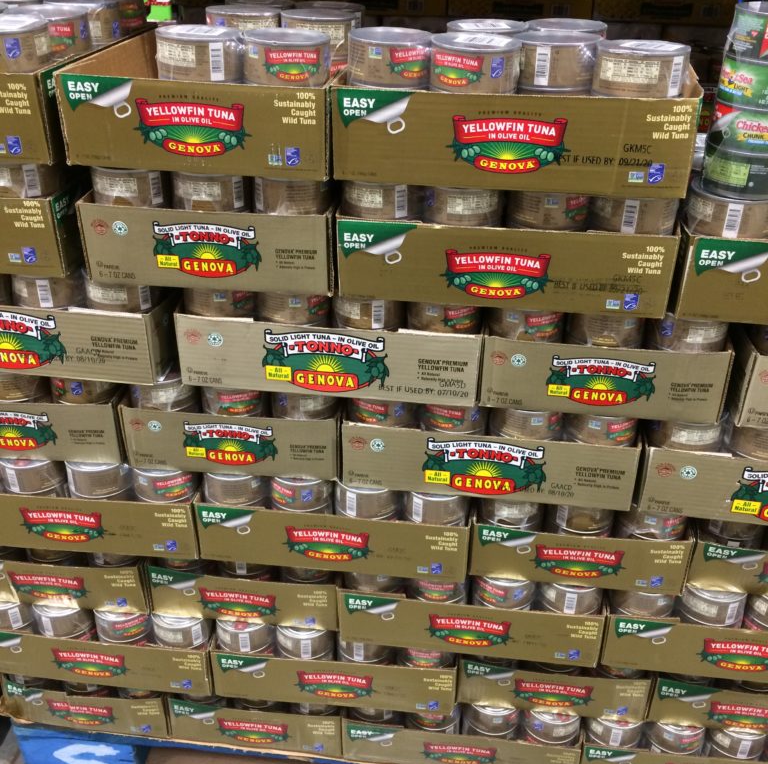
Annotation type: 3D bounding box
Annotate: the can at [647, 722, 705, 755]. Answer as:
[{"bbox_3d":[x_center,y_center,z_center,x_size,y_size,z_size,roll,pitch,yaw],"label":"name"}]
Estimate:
[{"bbox_3d":[0.425,0.492,1.252,0.086,0.043,0.086,1,29,-1],"label":"can"}]

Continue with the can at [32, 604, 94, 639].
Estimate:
[{"bbox_3d":[-0.482,0.340,1.293,0.086,0.043,0.086,1,29,-1],"label":"can"}]

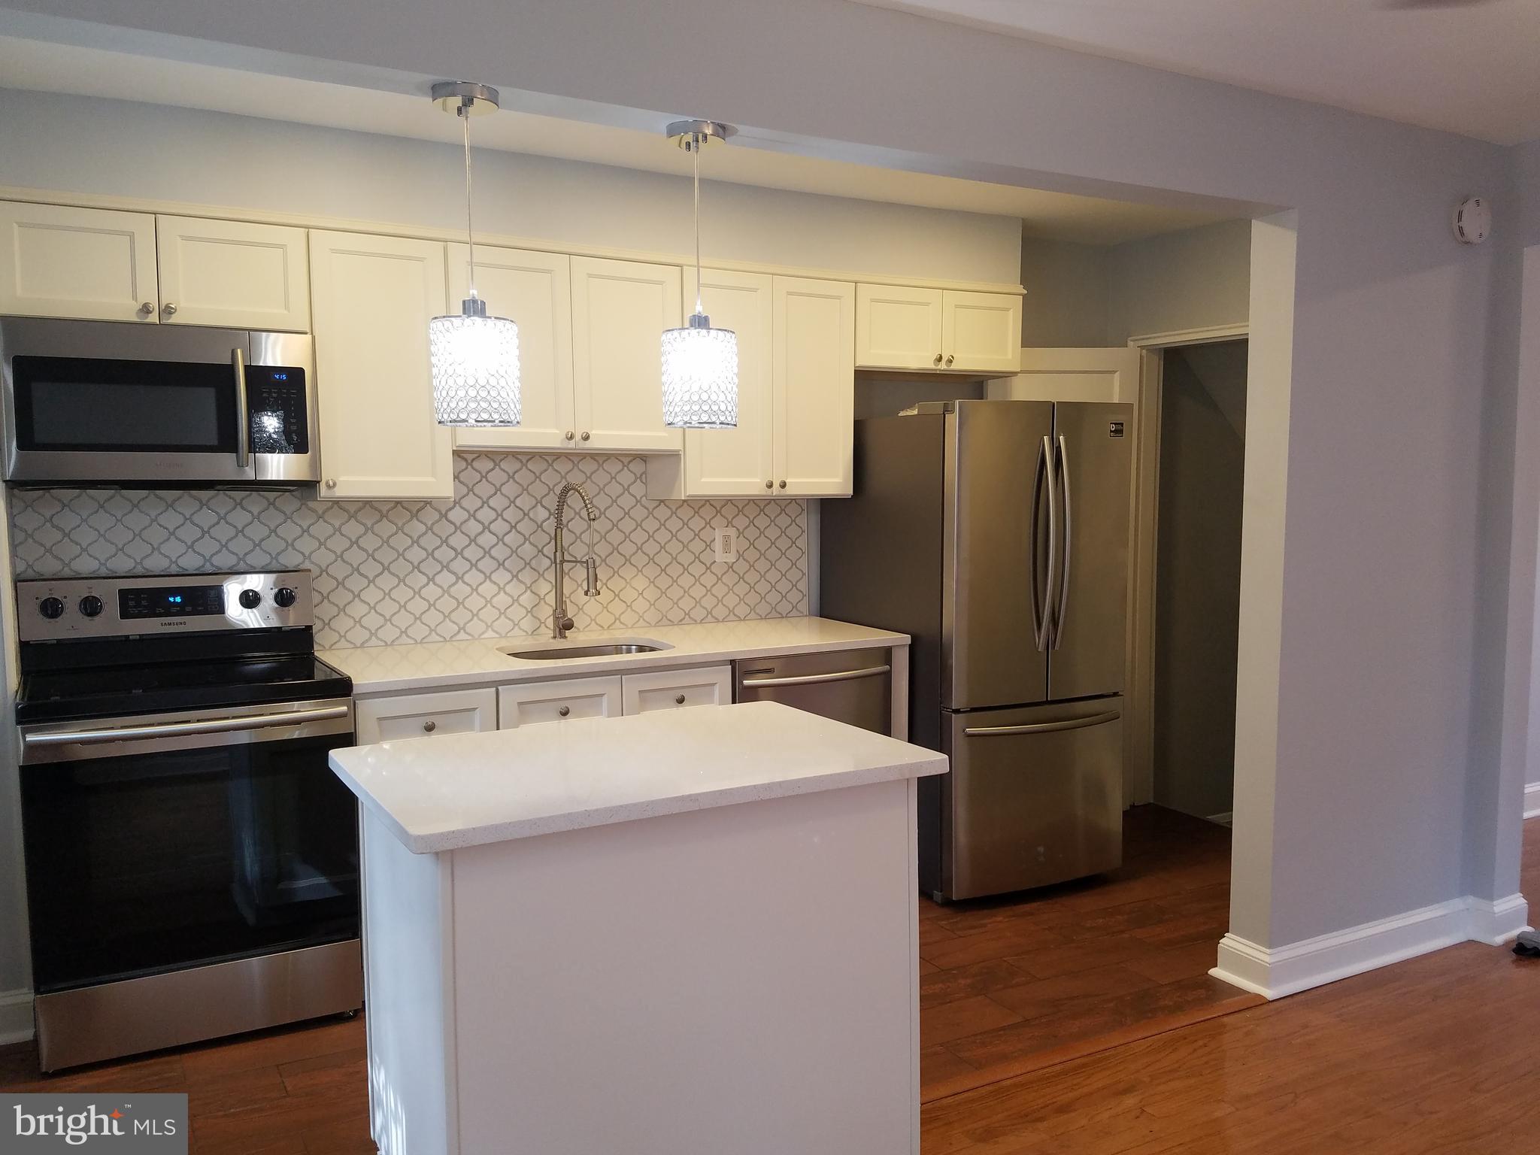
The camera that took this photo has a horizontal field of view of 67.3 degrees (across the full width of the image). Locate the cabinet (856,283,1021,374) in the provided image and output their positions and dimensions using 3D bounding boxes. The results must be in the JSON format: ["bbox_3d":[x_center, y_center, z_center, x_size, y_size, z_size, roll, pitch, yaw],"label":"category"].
[{"bbox_3d":[0.568,-0.932,4.470,0.762,0.311,0.321,-3,6,-28],"label":"cabinet"}]

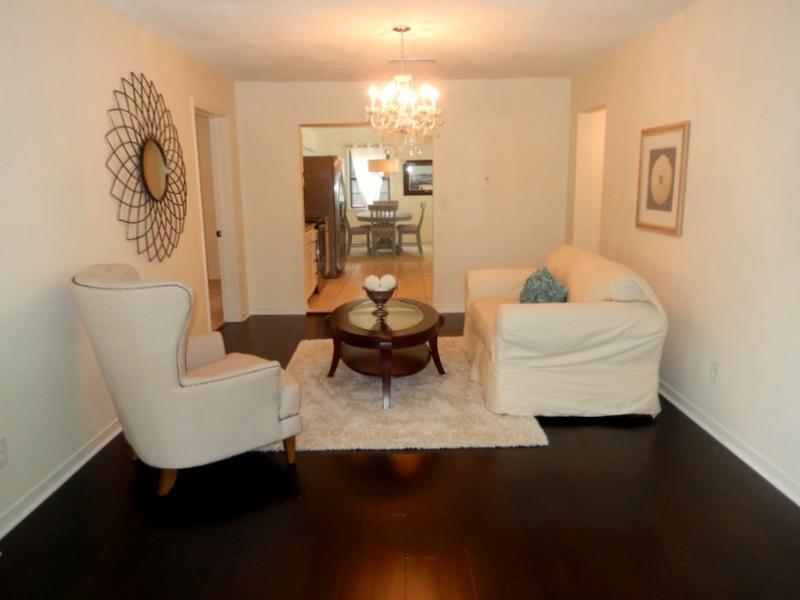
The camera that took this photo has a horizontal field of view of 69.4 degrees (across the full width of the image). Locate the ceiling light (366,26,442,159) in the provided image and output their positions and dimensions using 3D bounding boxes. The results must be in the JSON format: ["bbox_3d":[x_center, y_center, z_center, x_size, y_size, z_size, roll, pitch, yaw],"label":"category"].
[{"bbox_3d":[0.027,-1.411,3.972,0.520,0.852,0.520,-1,11,0],"label":"ceiling light"}]

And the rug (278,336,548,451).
[{"bbox_3d":[-0.031,0.574,4.125,1.660,0.035,2.210,-1,11,0],"label":"rug"}]

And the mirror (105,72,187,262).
[{"bbox_3d":[-1.605,-0.838,3.796,0.038,1.175,1.190,-1,11,0],"label":"mirror"}]

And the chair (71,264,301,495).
[{"bbox_3d":[-1.078,0.317,2.863,0.920,1.050,0.720,-9,14,-36],"label":"chair"}]

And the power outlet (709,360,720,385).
[{"bbox_3d":[1.728,0.398,3.180,0.008,0.114,0.070,-1,11,0],"label":"power outlet"}]

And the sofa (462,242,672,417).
[{"bbox_3d":[1.049,0.118,4.120,1.070,0.910,1.520,-1,11,0],"label":"sofa"}]

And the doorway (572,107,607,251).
[{"bbox_3d":[1.770,-0.707,5.393,0.120,2.020,0.820,-1,11,0],"label":"doorway"}]

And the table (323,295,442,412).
[{"bbox_3d":[-0.094,0.337,4.154,0.830,0.460,1.240,-1,11,0],"label":"table"}]

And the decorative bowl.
[{"bbox_3d":[-0.122,0.010,4.069,0.220,0.215,0.220,-1,11,0],"label":"decorative bowl"}]

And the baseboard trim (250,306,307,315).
[{"bbox_3d":[-1.329,0.117,6.349,0.600,0.095,0.018,-1,11,0],"label":"baseboard trim"}]

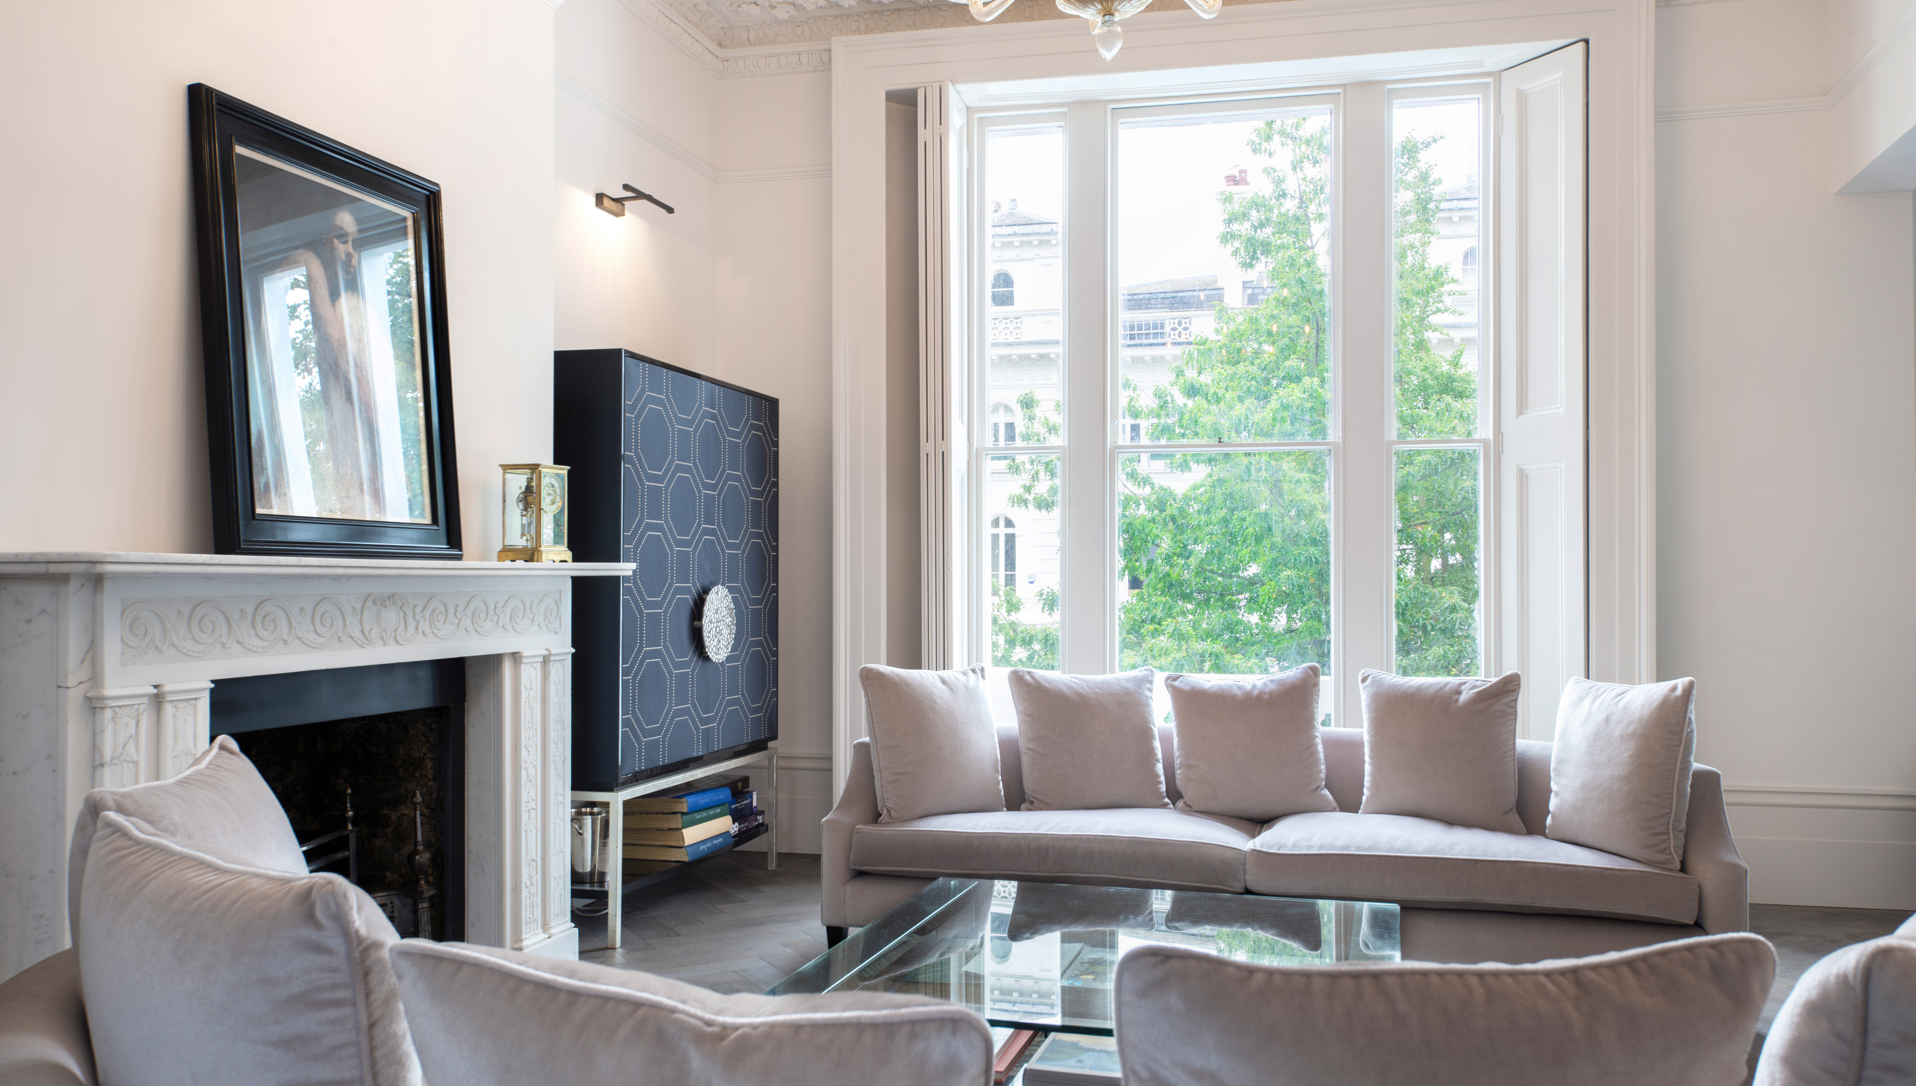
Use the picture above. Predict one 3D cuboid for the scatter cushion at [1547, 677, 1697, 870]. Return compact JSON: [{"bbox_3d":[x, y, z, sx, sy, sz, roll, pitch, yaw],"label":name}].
[{"bbox_3d":[1.897,0.638,3.970,0.165,0.480,0.470,12,-6,-24],"label":"scatter cushion"}]

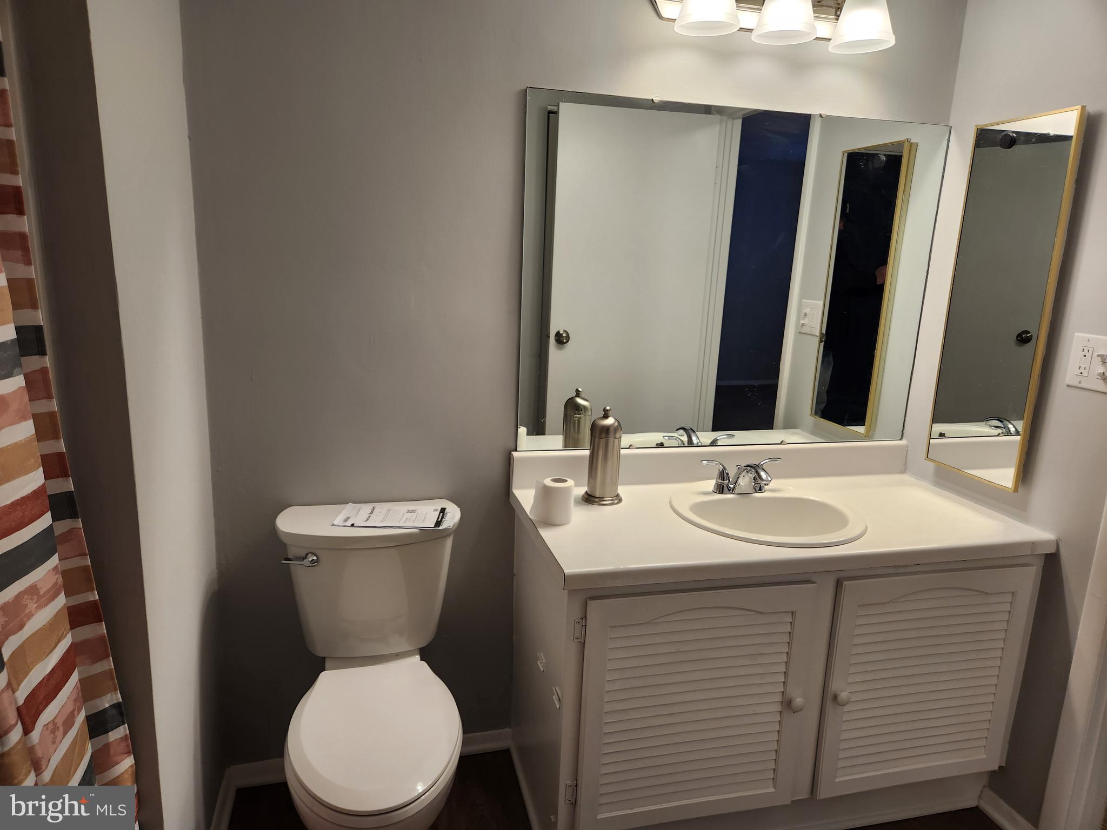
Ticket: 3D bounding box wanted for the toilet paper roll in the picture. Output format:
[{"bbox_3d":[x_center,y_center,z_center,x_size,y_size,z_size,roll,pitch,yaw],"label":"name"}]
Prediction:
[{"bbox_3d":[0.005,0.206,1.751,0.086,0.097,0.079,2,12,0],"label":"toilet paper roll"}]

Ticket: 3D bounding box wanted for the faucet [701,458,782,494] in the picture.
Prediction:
[{"bbox_3d":[0.526,0.172,1.950,0.241,0.098,0.174,-1,13,-14],"label":"faucet"}]

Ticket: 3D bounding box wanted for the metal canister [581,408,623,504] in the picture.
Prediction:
[{"bbox_3d":[0.133,0.101,1.901,0.106,0.248,0.106,2,12,0],"label":"metal canister"}]

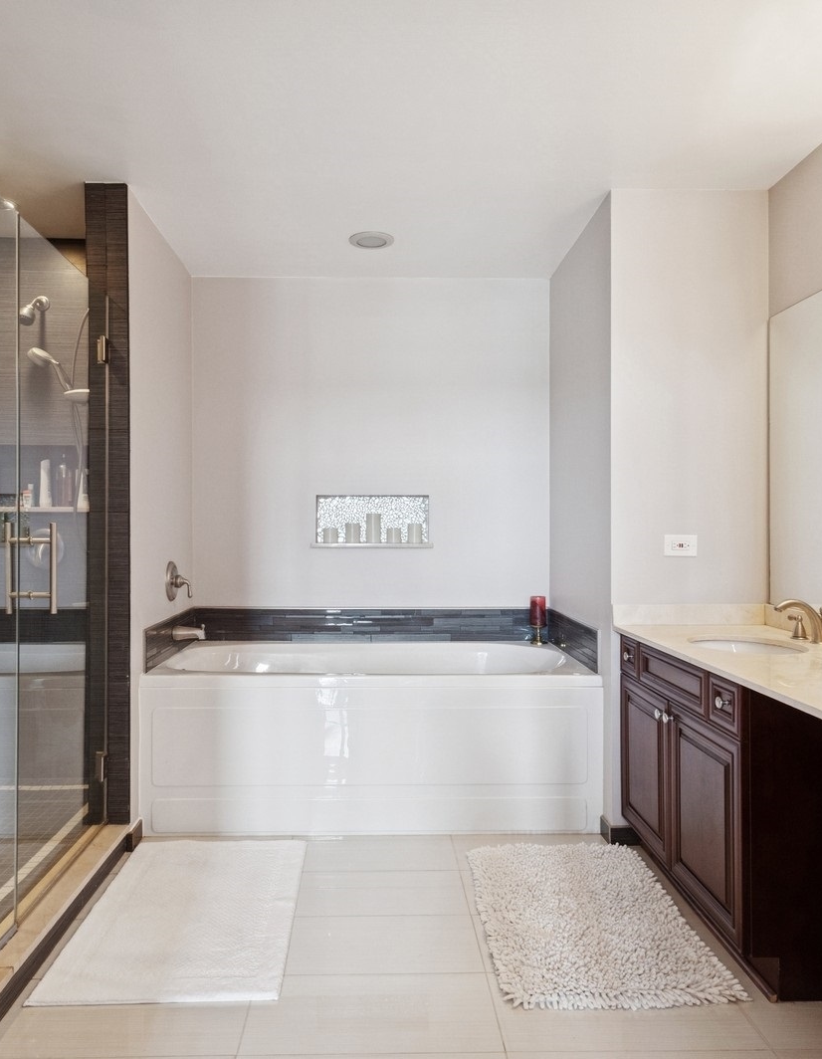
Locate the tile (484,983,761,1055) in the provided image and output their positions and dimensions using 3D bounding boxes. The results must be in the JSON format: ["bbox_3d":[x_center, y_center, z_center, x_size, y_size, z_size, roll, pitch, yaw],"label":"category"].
[{"bbox_3d":[0.518,1.192,1.861,0.610,0.010,0.303,0,0,-2],"label":"tile"}]

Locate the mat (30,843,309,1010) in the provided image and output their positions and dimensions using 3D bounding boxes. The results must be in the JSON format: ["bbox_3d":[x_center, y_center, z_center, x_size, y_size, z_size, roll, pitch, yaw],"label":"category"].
[{"bbox_3d":[-0.680,1.181,2.372,0.630,0.013,0.970,0,0,-2],"label":"mat"}]

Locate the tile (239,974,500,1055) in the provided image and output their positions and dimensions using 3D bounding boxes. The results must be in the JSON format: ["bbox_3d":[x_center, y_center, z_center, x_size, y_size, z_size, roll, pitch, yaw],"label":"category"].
[{"bbox_3d":[-0.095,1.192,1.851,0.610,0.010,0.303,0,0,-2],"label":"tile"}]

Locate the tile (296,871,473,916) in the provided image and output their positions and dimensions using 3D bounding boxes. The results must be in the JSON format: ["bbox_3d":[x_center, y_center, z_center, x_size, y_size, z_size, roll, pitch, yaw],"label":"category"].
[{"bbox_3d":[-0.125,1.192,2.454,0.610,0.010,0.303,0,0,-2],"label":"tile"}]

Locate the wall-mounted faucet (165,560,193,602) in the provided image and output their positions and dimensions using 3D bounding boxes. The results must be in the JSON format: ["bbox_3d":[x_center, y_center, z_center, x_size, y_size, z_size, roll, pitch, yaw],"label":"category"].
[{"bbox_3d":[-1.020,0.231,3.340,0.105,0.180,0.175,0,0,-2],"label":"wall-mounted faucet"}]

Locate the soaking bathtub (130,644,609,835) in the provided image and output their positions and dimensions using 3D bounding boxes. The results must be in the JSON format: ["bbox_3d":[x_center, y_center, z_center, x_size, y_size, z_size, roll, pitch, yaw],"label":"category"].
[{"bbox_3d":[-0.168,0.879,3.360,1.800,0.617,0.900,0,0,-2],"label":"soaking bathtub"}]

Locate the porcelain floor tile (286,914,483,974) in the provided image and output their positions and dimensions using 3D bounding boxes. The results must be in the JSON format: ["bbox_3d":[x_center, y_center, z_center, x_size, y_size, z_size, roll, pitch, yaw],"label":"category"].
[{"bbox_3d":[-0.110,1.192,2.153,0.610,0.010,0.303,0,0,-2],"label":"porcelain floor tile"}]

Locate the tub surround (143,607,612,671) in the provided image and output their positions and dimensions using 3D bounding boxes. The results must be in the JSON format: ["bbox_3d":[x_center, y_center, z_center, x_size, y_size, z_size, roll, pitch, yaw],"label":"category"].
[{"bbox_3d":[-0.170,0.487,3.385,1.790,0.170,0.890,0,0,-2],"label":"tub surround"}]

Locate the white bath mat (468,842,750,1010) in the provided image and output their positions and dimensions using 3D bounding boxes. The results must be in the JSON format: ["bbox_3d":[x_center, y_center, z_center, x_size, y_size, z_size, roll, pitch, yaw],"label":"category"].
[{"bbox_3d":[0.527,1.172,2.325,0.620,0.030,0.900,0,0,-2],"label":"white bath mat"}]

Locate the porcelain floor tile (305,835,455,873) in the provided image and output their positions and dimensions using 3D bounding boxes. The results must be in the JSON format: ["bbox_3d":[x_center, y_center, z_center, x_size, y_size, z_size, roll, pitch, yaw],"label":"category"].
[{"bbox_3d":[-0.141,1.192,2.752,0.610,0.010,0.300,0,0,-2],"label":"porcelain floor tile"}]

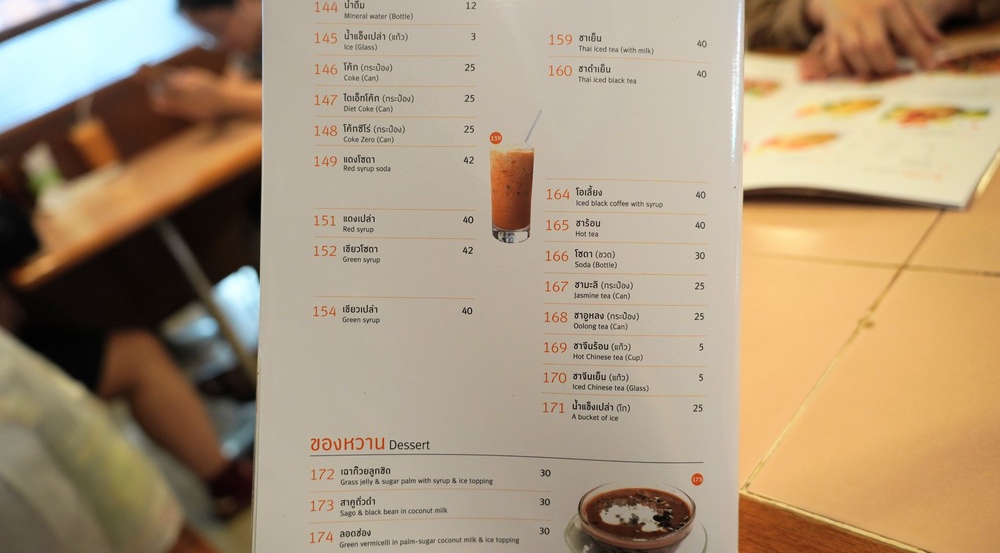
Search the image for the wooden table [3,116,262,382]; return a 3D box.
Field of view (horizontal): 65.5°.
[{"bbox_3d":[-0.636,0.086,1.872,0.595,0.750,0.705,9,40,47],"label":"wooden table"}]

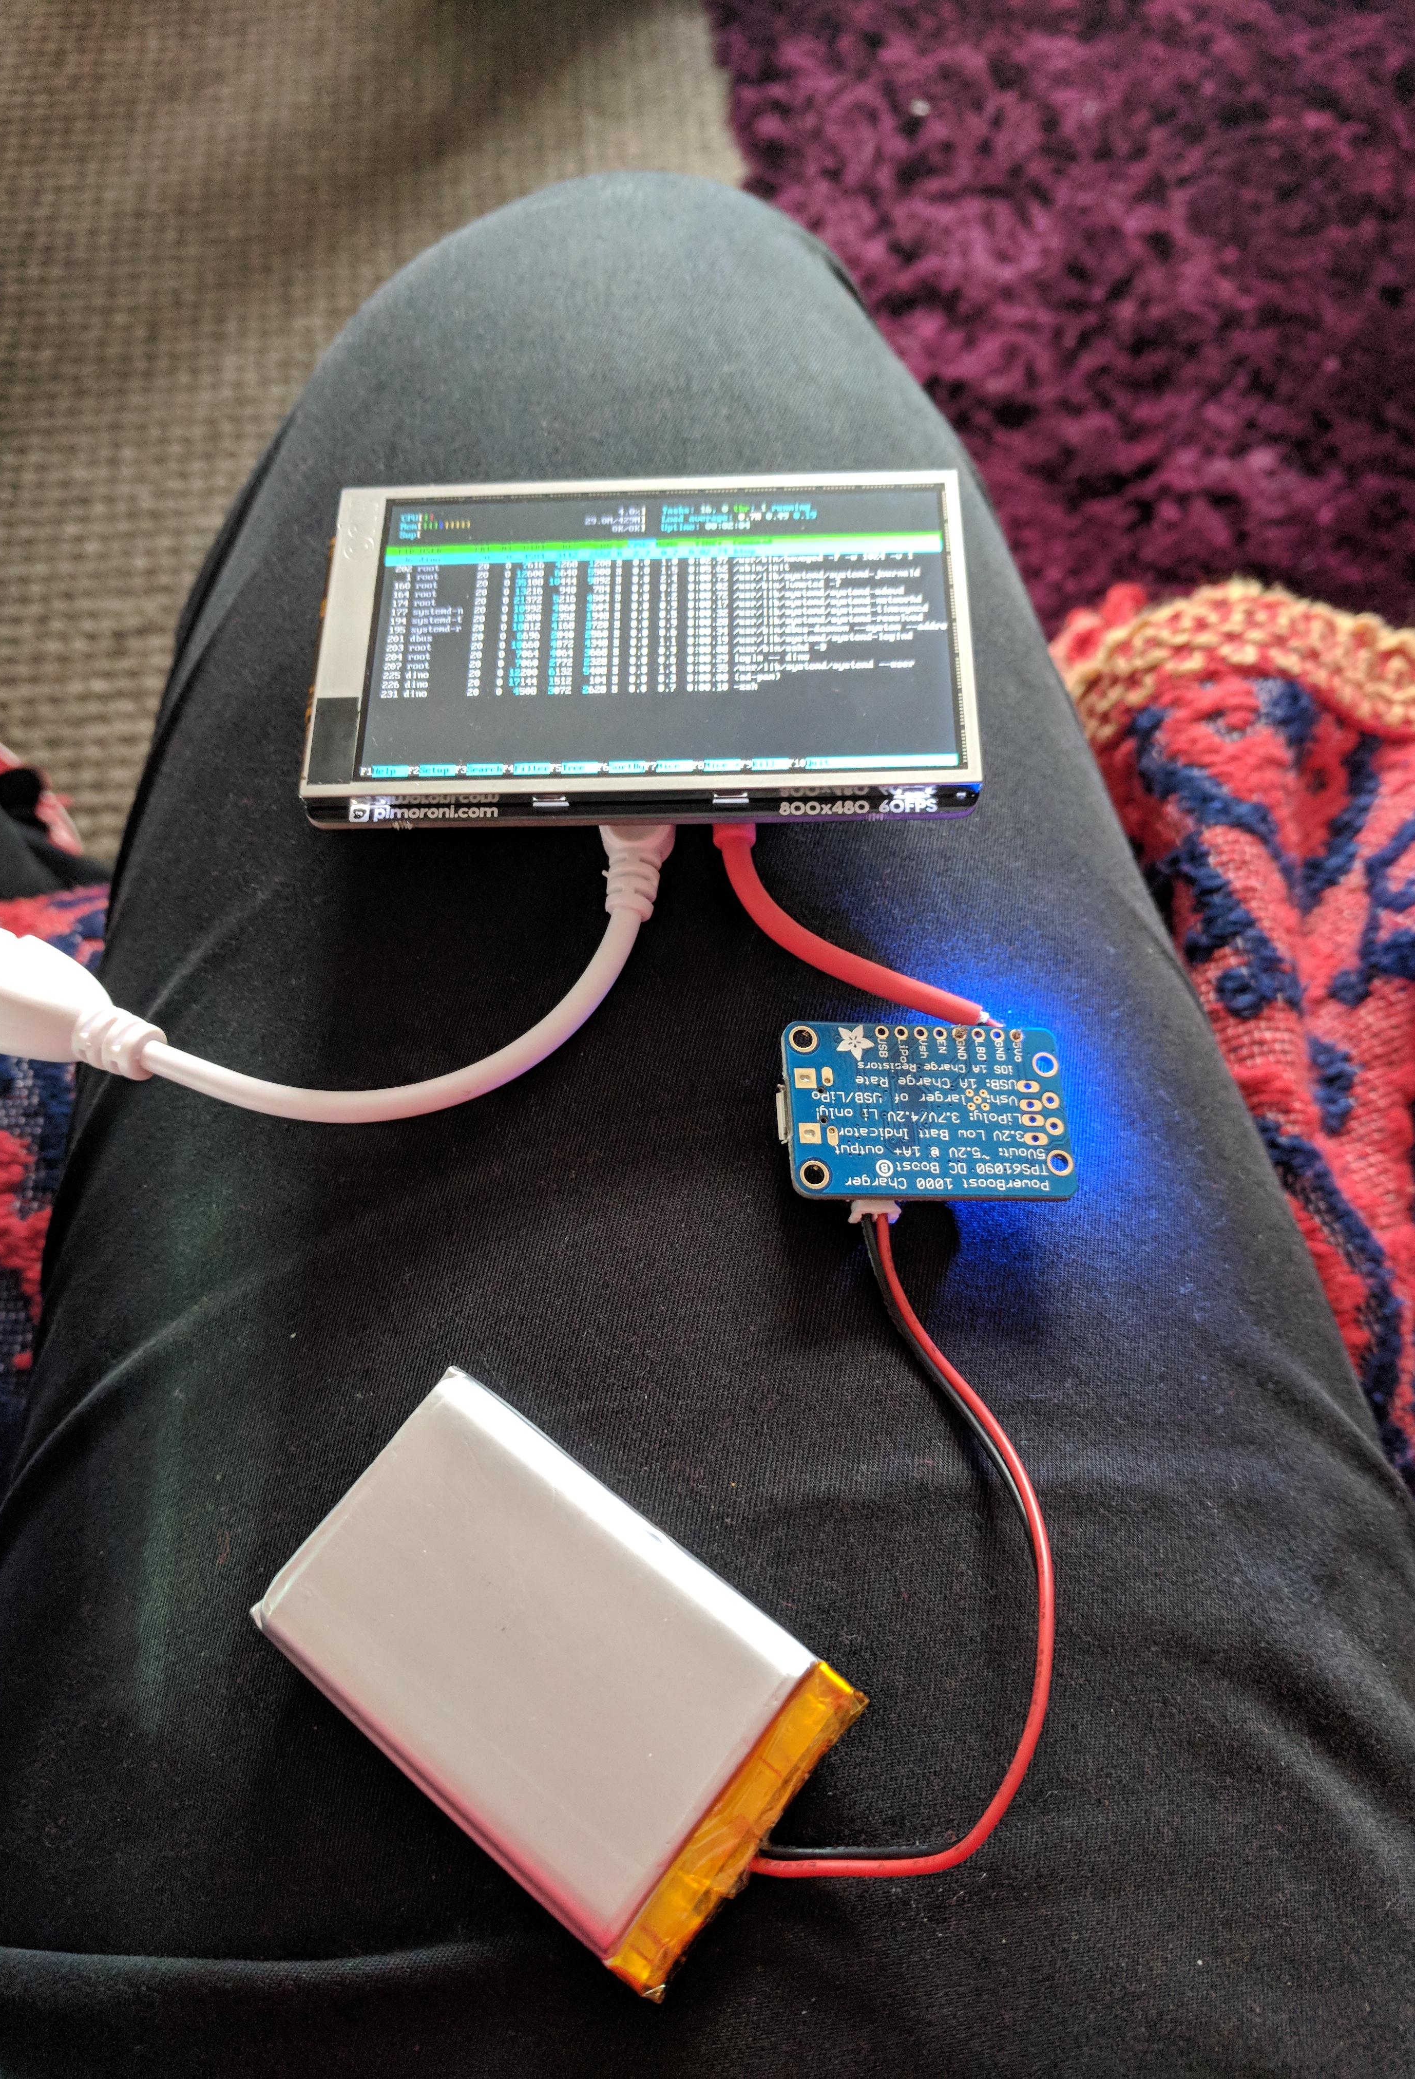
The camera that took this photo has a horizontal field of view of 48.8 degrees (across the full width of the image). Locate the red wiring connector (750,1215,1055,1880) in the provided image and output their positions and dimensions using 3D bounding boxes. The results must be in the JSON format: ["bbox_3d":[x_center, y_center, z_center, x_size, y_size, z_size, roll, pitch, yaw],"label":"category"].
[{"bbox_3d":[0.025,0.053,0.173,0.027,0.010,0.072,10,65,5],"label":"red wiring connector"}]

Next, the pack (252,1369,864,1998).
[{"bbox_3d":[-0.017,0.068,0.172,0.060,0.007,0.035,35,72,16],"label":"pack"}]

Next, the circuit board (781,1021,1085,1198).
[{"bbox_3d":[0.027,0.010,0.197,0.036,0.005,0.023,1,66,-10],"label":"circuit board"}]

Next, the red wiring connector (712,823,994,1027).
[{"bbox_3d":[0.017,-0.015,0.216,0.012,0.008,0.054,-37,59,-16],"label":"red wiring connector"}]

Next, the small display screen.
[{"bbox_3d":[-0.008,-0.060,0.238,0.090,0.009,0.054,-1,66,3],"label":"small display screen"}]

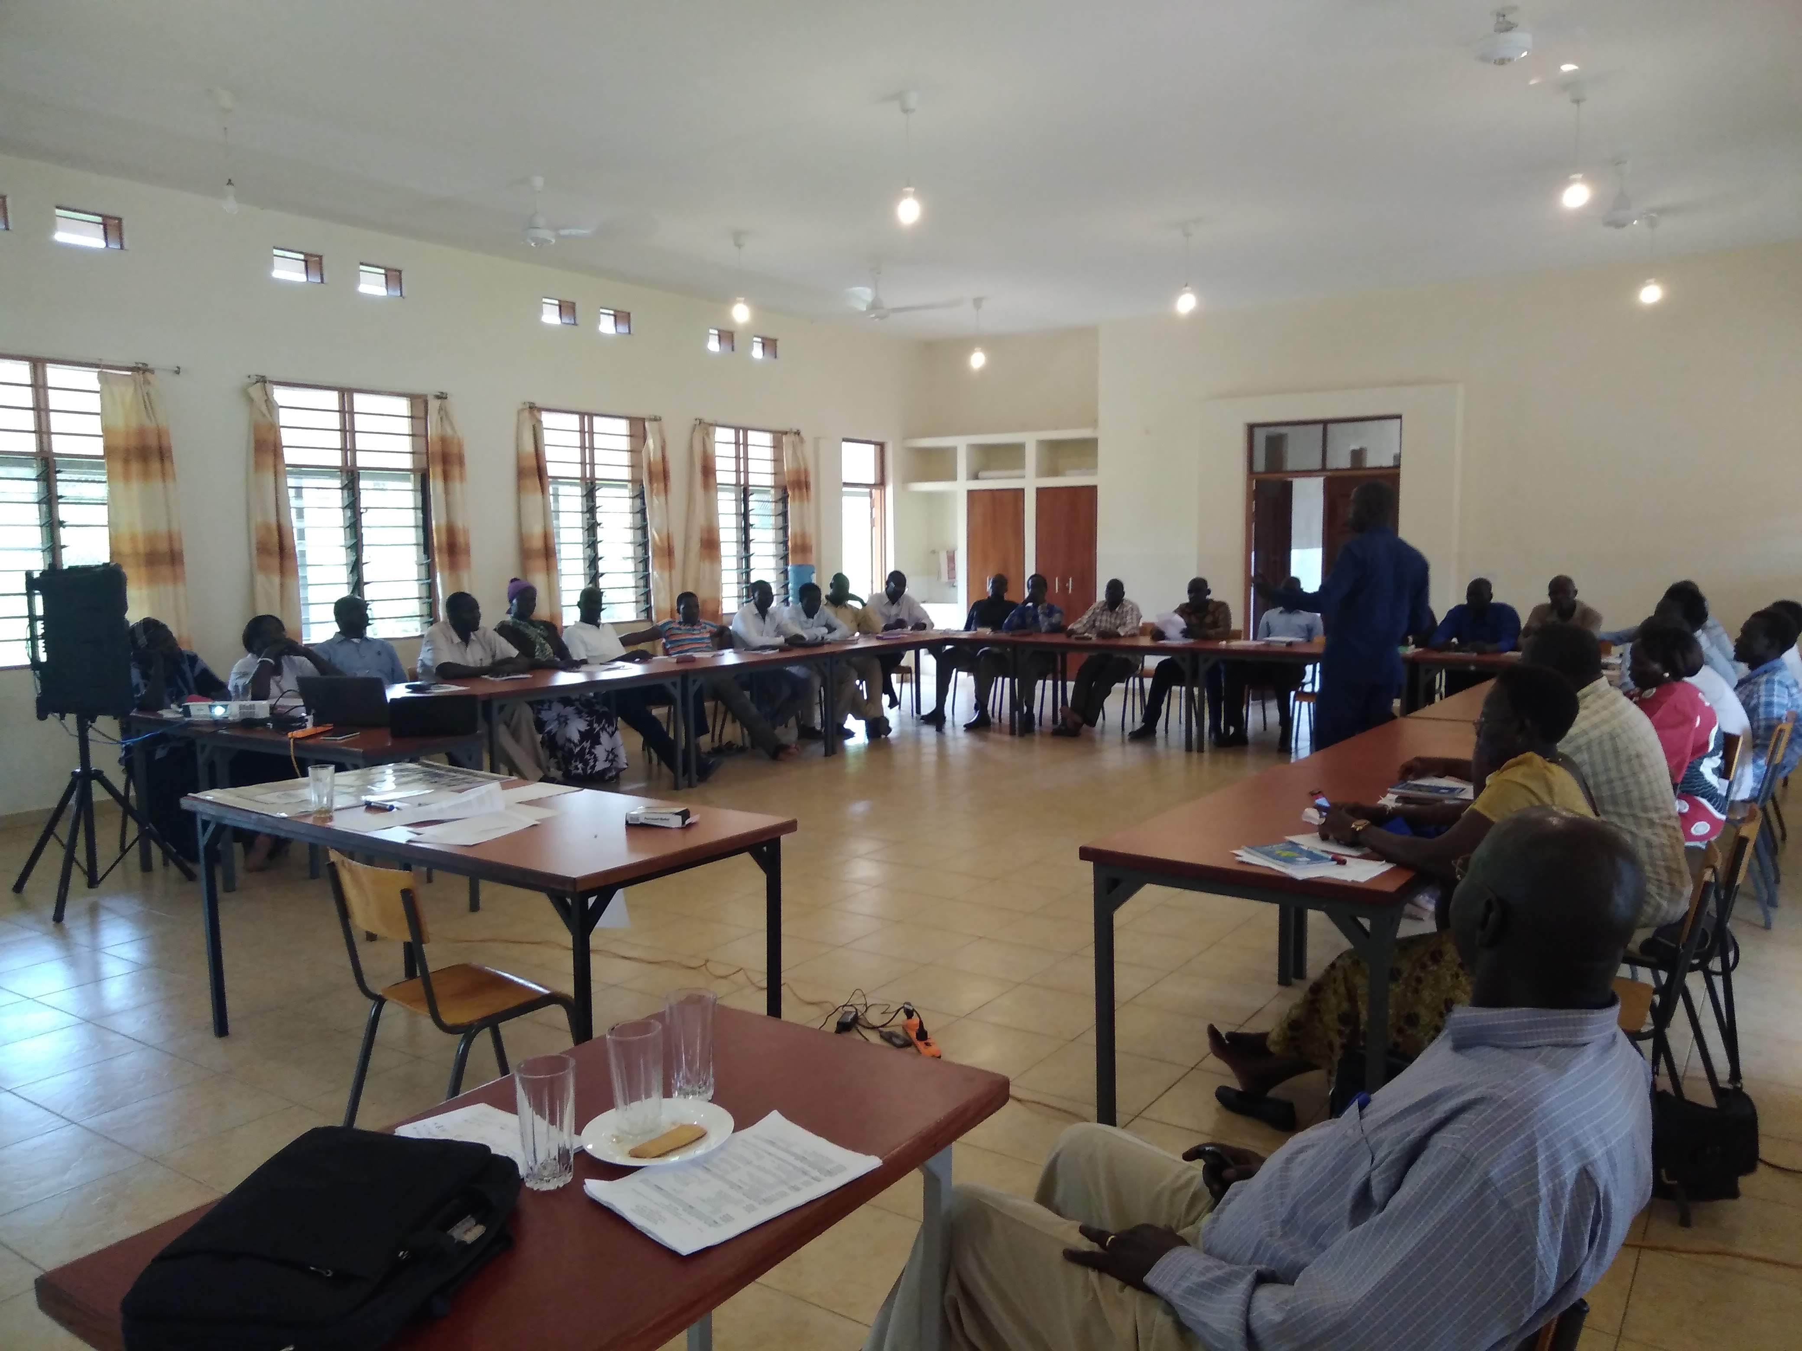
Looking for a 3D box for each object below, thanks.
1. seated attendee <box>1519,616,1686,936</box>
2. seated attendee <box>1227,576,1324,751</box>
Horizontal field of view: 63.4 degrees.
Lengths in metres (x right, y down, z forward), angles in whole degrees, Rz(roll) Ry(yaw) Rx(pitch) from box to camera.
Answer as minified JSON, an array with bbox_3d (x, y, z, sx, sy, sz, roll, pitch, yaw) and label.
[{"bbox_3d":[1.786,0.495,4.186,0.600,1.280,0.820,-4,6,-32],"label":"seated attendee"},{"bbox_3d":[2.803,-0.117,10.750,0.560,1.230,0.900,3,6,33],"label":"seated attendee"}]

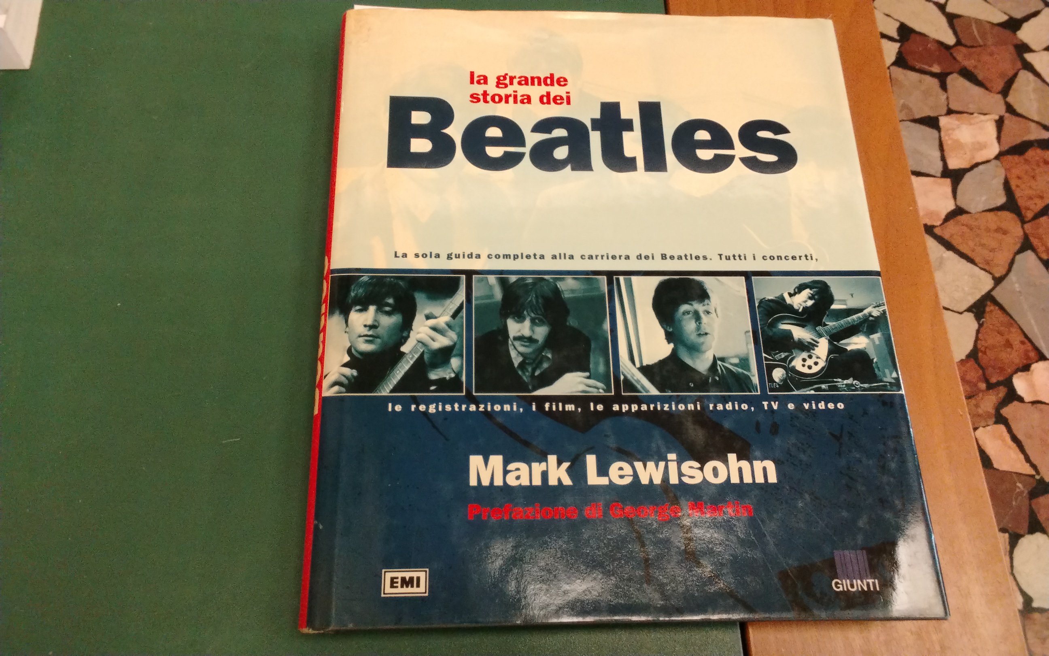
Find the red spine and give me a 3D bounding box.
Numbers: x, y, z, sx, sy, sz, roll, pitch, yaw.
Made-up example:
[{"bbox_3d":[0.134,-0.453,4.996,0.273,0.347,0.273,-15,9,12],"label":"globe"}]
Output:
[{"bbox_3d":[-0.084,-0.018,0.351,0.011,0.029,0.288,0,71,-3],"label":"red spine"}]

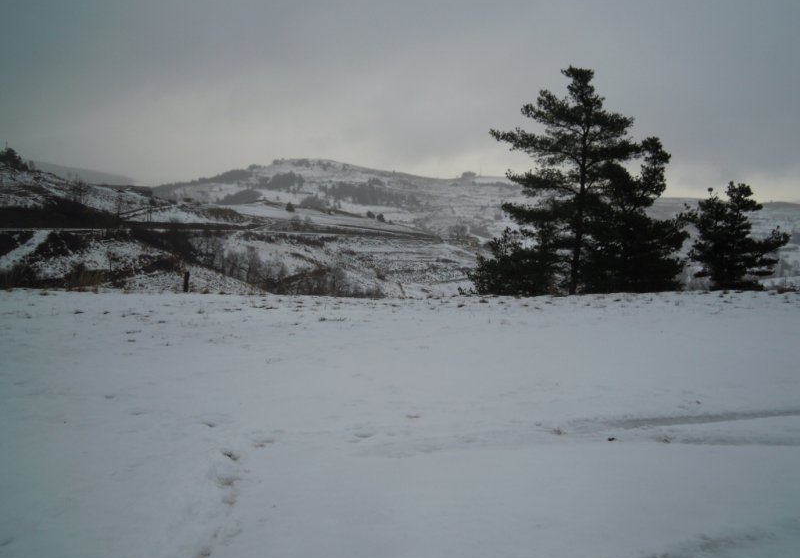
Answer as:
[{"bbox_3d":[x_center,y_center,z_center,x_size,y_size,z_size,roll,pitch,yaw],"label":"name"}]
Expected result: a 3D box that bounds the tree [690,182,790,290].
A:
[{"bbox_3d":[14.207,-1.773,27.000,4.100,4.600,3.800,0,3,0],"label":"tree"}]

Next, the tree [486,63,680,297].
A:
[{"bbox_3d":[7.089,-3.805,25.000,7.700,8.800,6.800,0,3,0],"label":"tree"}]

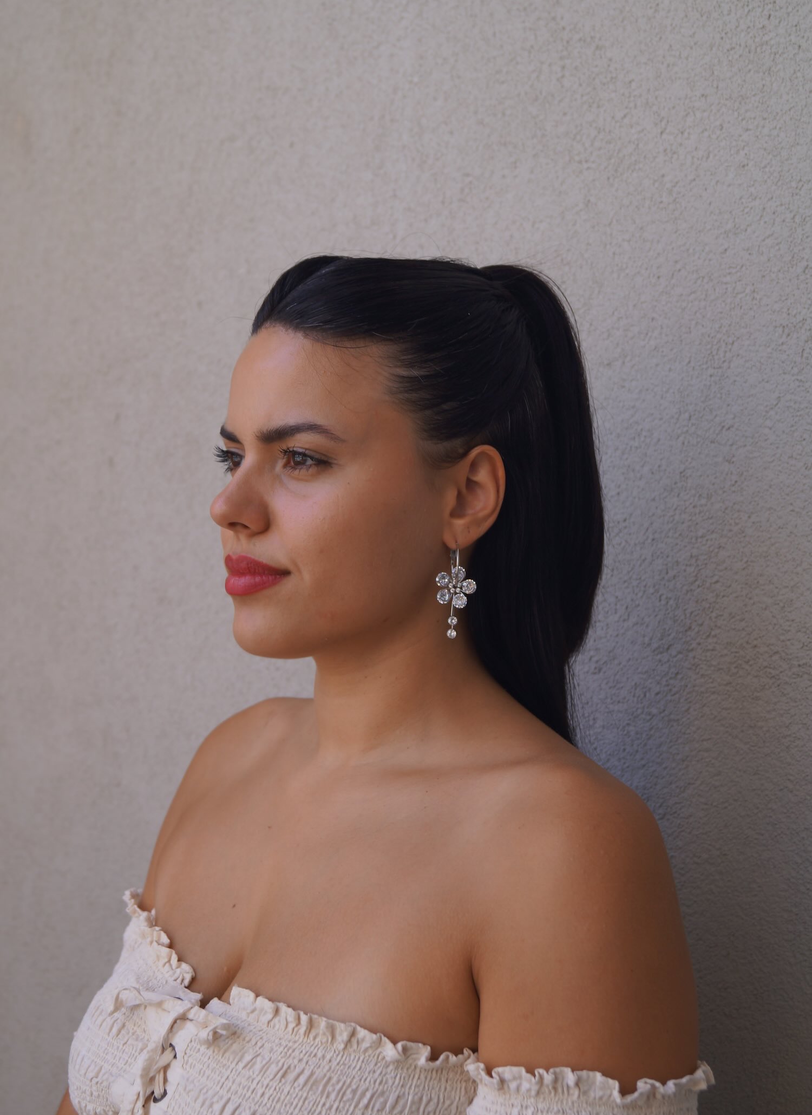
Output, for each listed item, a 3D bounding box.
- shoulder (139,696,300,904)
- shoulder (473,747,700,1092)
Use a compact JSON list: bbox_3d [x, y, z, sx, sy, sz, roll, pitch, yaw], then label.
[{"bbox_3d":[-0.130,0.170,1.080,0.125,0.150,0.130,0,0,-40],"label":"shoulder"},{"bbox_3d":[0.098,0.196,0.845,0.125,0.185,0.130,0,0,-40],"label":"shoulder"}]

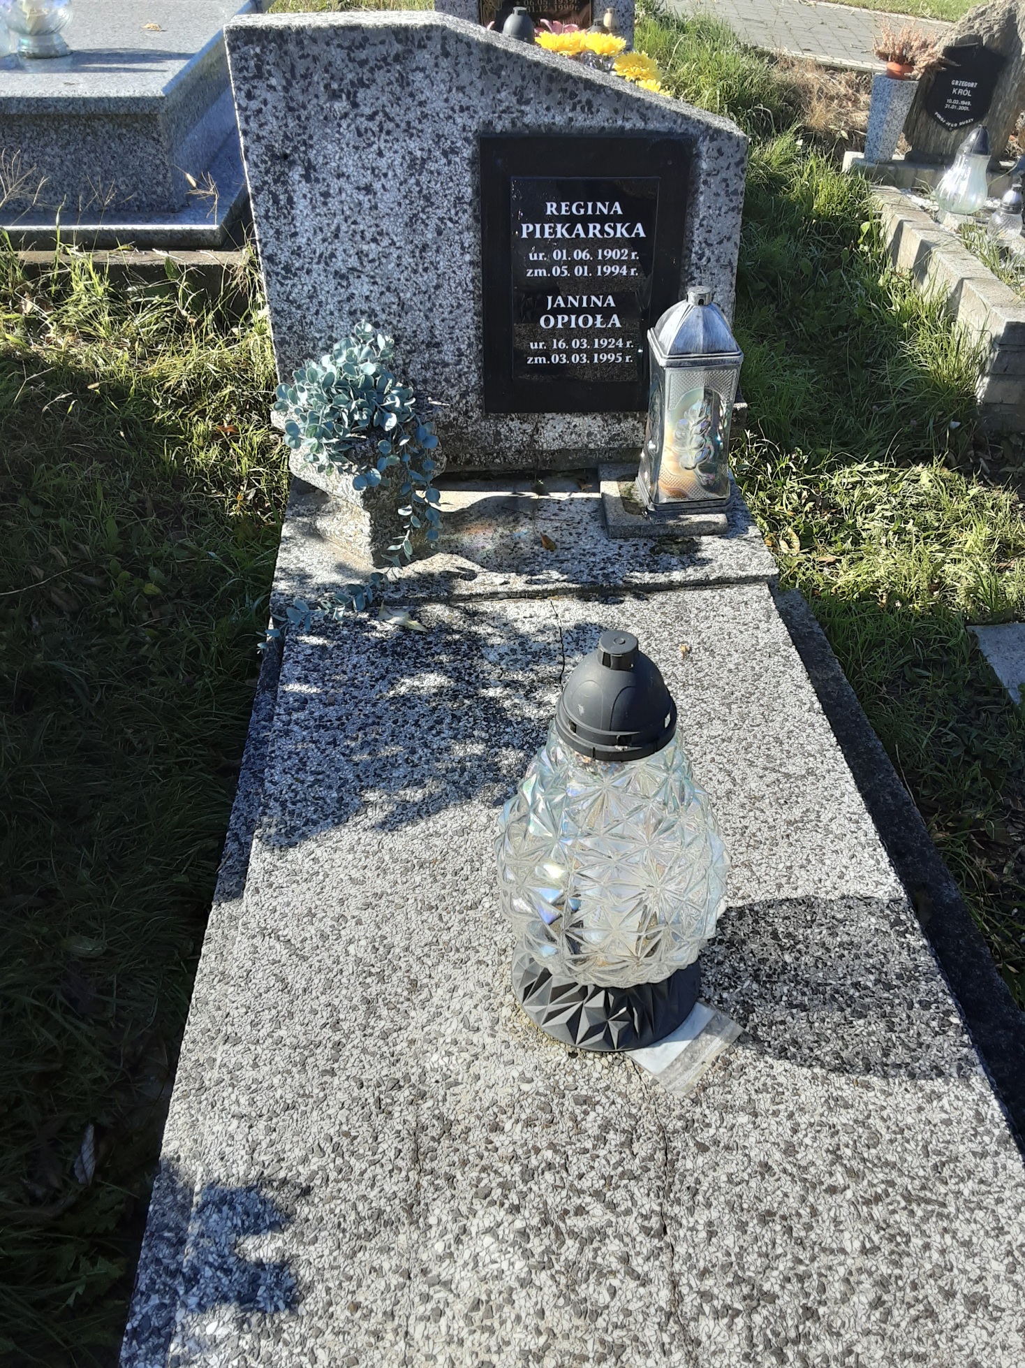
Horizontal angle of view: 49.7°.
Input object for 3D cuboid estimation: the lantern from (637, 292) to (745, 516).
[{"bbox_3d":[0.275,-0.443,1.688,0.133,0.318,0.131,-7,37,-9],"label":"lantern"}]

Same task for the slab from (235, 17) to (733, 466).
[{"bbox_3d":[-0.022,-0.674,1.753,0.728,0.660,0.137,-2,36,-2],"label":"slab"}]

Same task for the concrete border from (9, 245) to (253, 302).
[{"bbox_3d":[-1.216,-1.284,3.509,0.860,0.127,0.147,-2,36,-2],"label":"concrete border"}]

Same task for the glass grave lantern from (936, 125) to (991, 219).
[{"bbox_3d":[1.467,-1.658,3.565,0.156,0.256,0.156,-2,36,-2],"label":"glass grave lantern"}]

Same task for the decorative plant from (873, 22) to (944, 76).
[{"bbox_3d":[1.335,-2.145,3.779,0.254,0.186,0.234,-2,36,-2],"label":"decorative plant"}]

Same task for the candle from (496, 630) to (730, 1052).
[{"bbox_3d":[0.079,0.119,0.949,0.202,0.384,0.202,-2,36,-2],"label":"candle"}]

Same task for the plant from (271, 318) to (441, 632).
[{"bbox_3d":[-0.221,-0.319,1.544,0.254,0.361,0.303,-2,36,-2],"label":"plant"}]

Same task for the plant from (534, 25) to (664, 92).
[{"bbox_3d":[0.242,-1.706,3.127,0.371,0.264,0.274,-2,36,-2],"label":"plant"}]

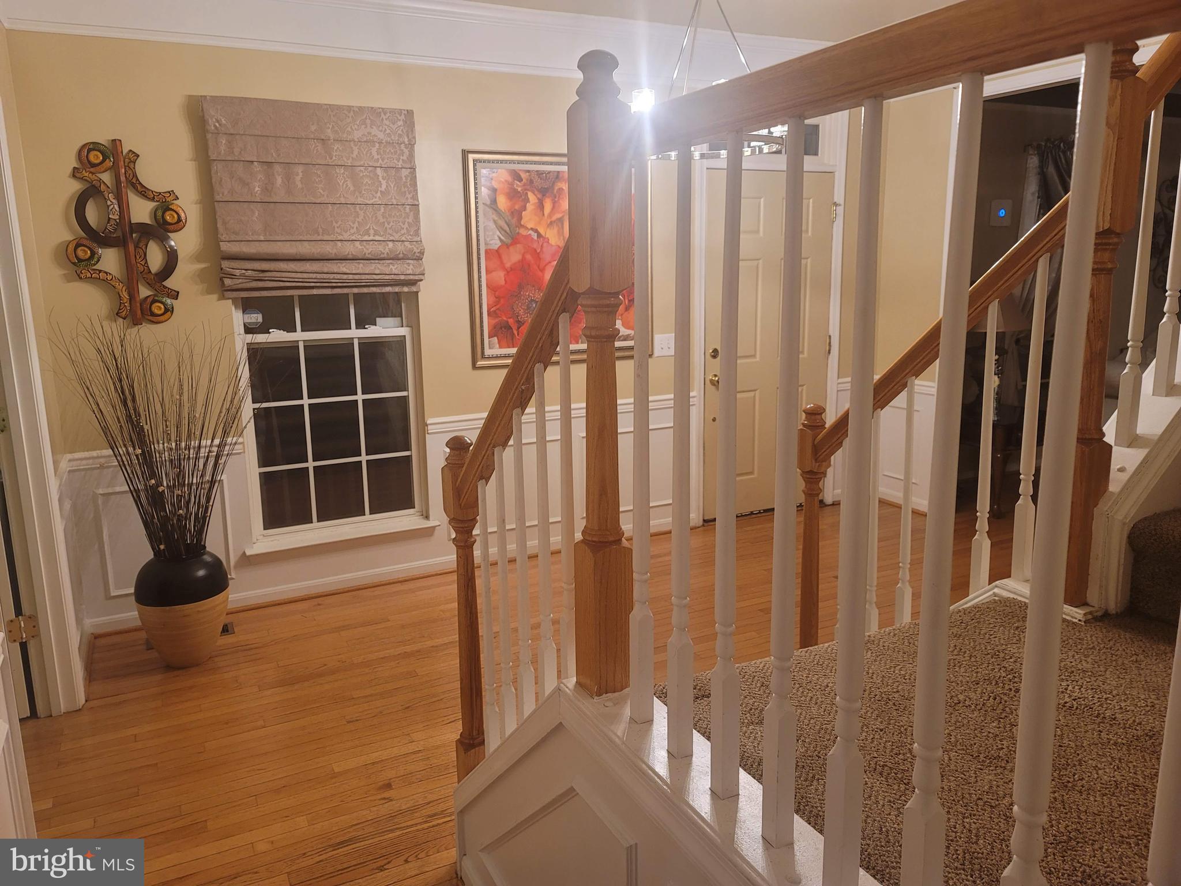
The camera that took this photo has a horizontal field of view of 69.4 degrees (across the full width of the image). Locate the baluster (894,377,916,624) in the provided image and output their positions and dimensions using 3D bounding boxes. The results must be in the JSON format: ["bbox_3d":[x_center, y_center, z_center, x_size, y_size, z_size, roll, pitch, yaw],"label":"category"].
[{"bbox_3d":[0.799,0.174,2.164,0.030,0.684,0.030,-7,12,-26],"label":"baluster"}]

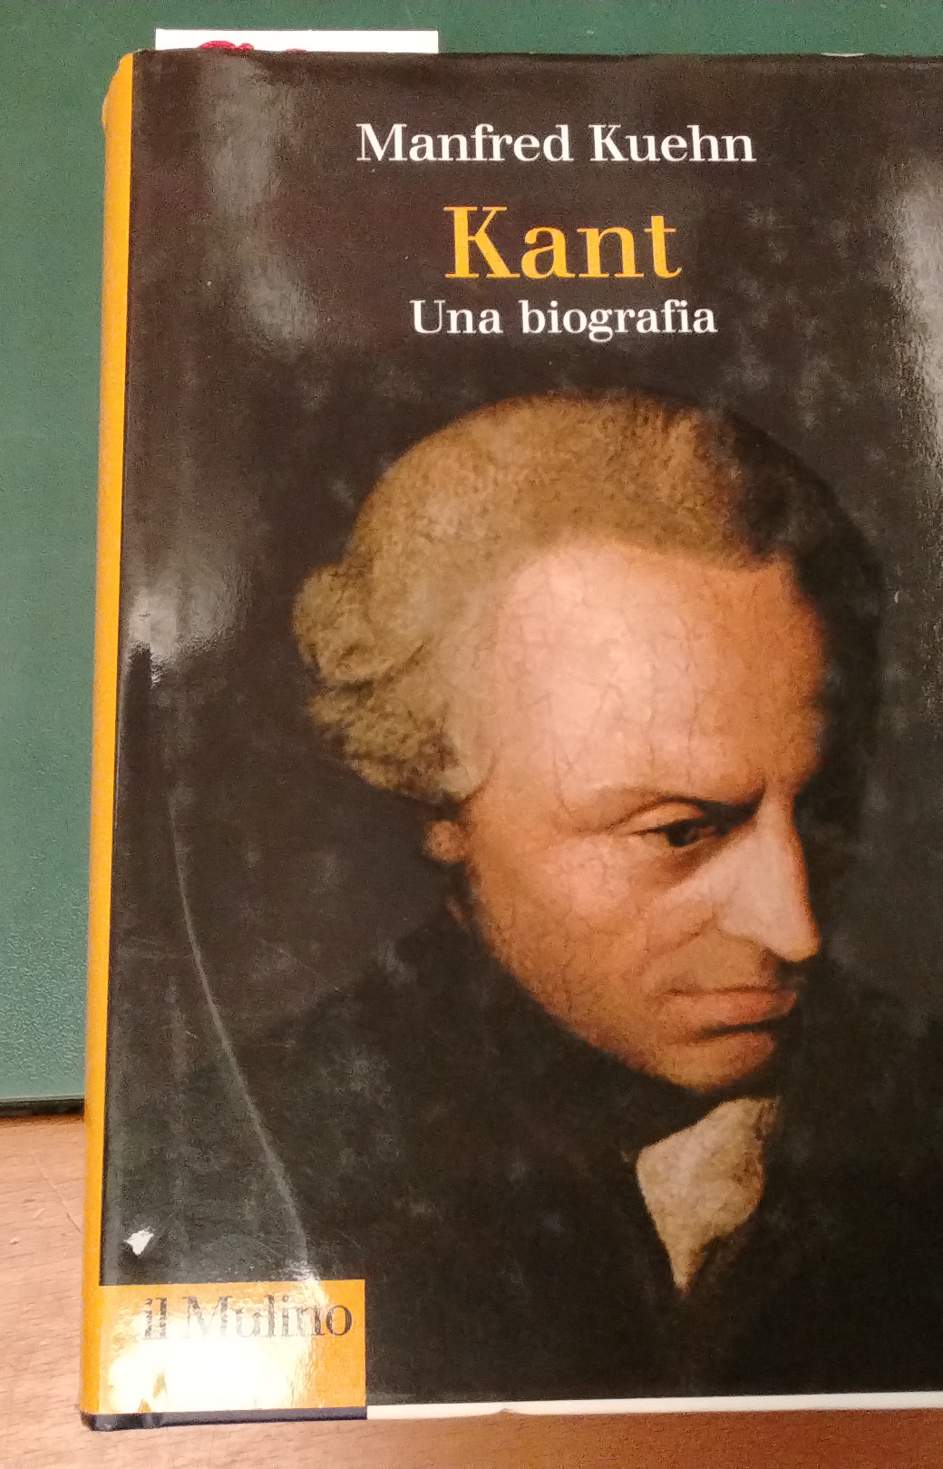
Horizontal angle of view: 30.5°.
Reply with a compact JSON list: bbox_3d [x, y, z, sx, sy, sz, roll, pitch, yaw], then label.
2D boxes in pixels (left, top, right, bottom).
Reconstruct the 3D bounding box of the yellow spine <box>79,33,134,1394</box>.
[{"bbox_3d":[-0.059,-0.006,0.289,0.011,0.038,0.221,0,76,-2],"label":"yellow spine"}]

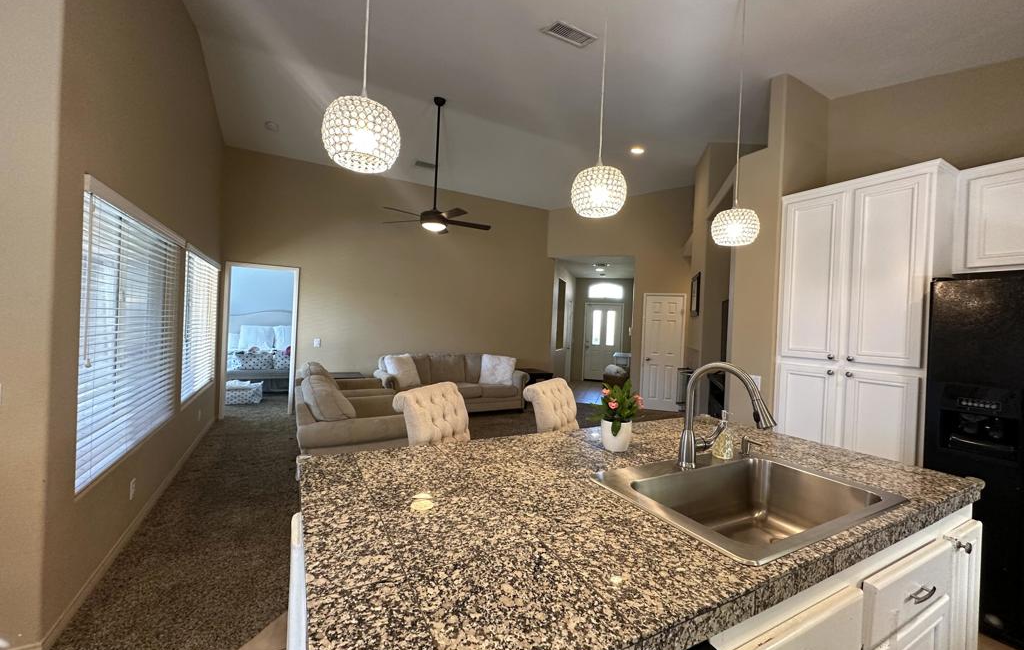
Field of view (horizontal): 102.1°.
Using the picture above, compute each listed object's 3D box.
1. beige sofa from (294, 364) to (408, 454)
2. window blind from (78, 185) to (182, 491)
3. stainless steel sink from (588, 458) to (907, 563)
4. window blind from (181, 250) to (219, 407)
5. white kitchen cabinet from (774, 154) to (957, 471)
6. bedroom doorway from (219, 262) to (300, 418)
[{"bbox_3d":[-1.726,0.882,4.382,0.990,0.950,2.540,2,0,-28],"label":"beige sofa"},{"bbox_3d":[-2.457,0.057,2.773,0.060,1.440,1.900,2,0,-28],"label":"window blind"},{"bbox_3d":[0.778,0.668,1.375,0.840,0.240,0.550,2,0,-28],"label":"stainless steel sink"},{"bbox_3d":[-3.446,0.002,4.625,0.060,1.460,1.870,2,0,-28],"label":"window blind"},{"bbox_3d":[2.435,0.292,2.861,0.620,2.450,0.850,2,0,-28],"label":"white kitchen cabinet"},{"bbox_3d":[-3.515,0.225,5.806,0.880,2.120,0.140,2,0,-28],"label":"bedroom doorway"}]

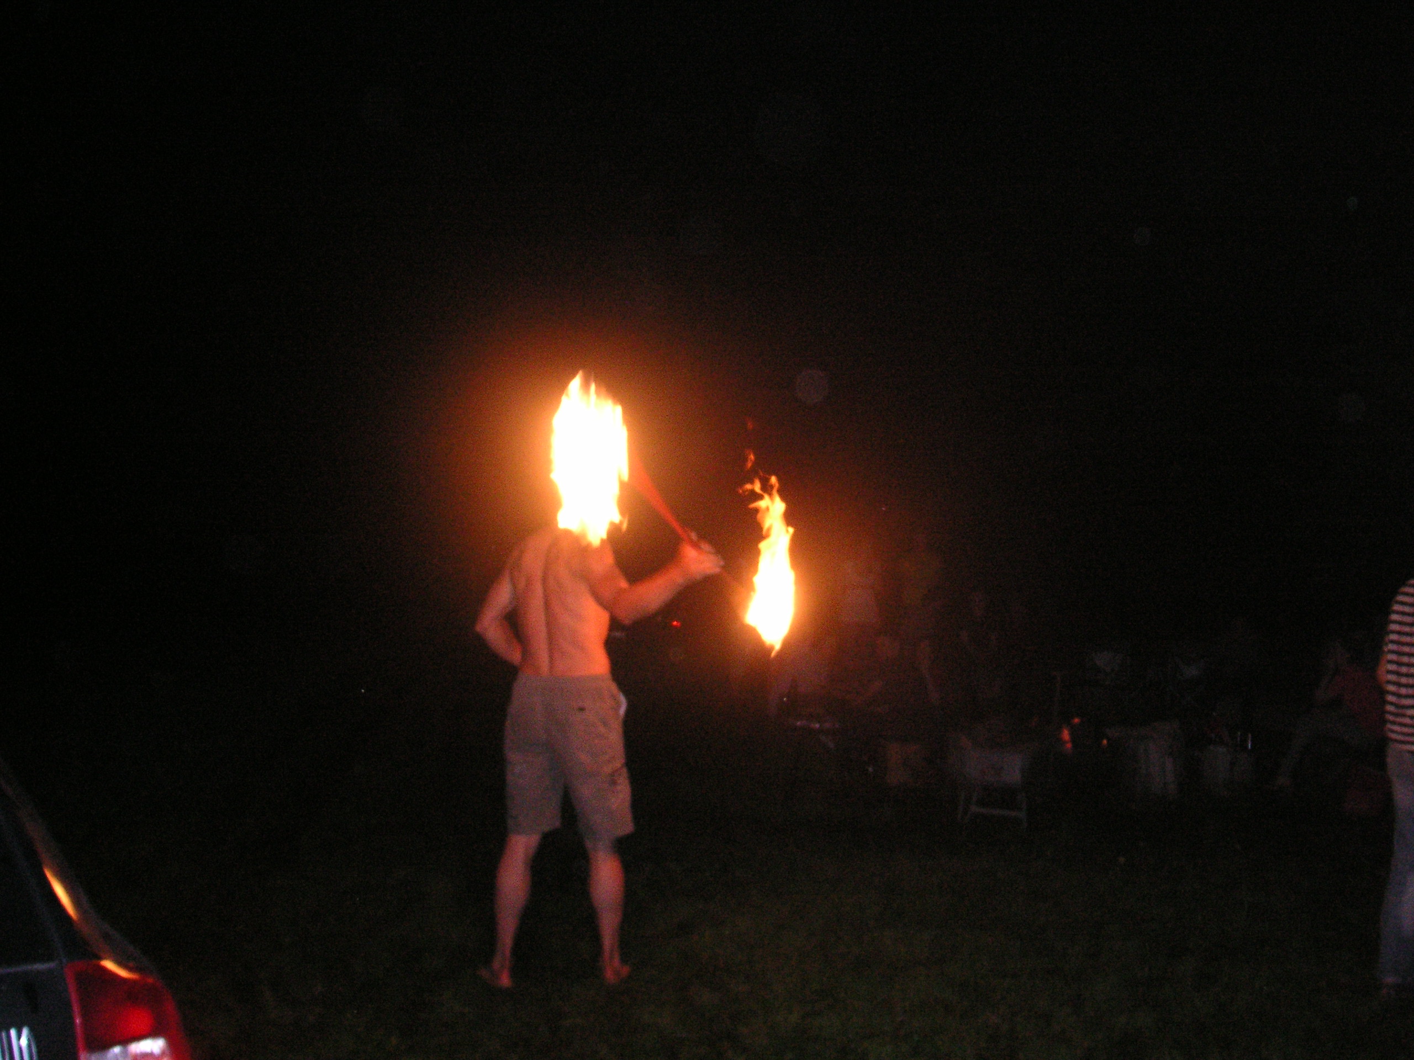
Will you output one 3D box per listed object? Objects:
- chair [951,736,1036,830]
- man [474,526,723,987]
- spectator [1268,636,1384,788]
[{"bbox_3d":[1.644,1.455,8.700,0.450,0.550,0.450,-1,-1,23],"label":"chair"},{"bbox_3d":[-0.370,0.670,5.220,0.840,1.780,0.500,0,-1,10],"label":"man"},{"bbox_3d":[4.030,1.175,9.800,0.820,1.000,0.520,0,-1,20],"label":"spectator"}]

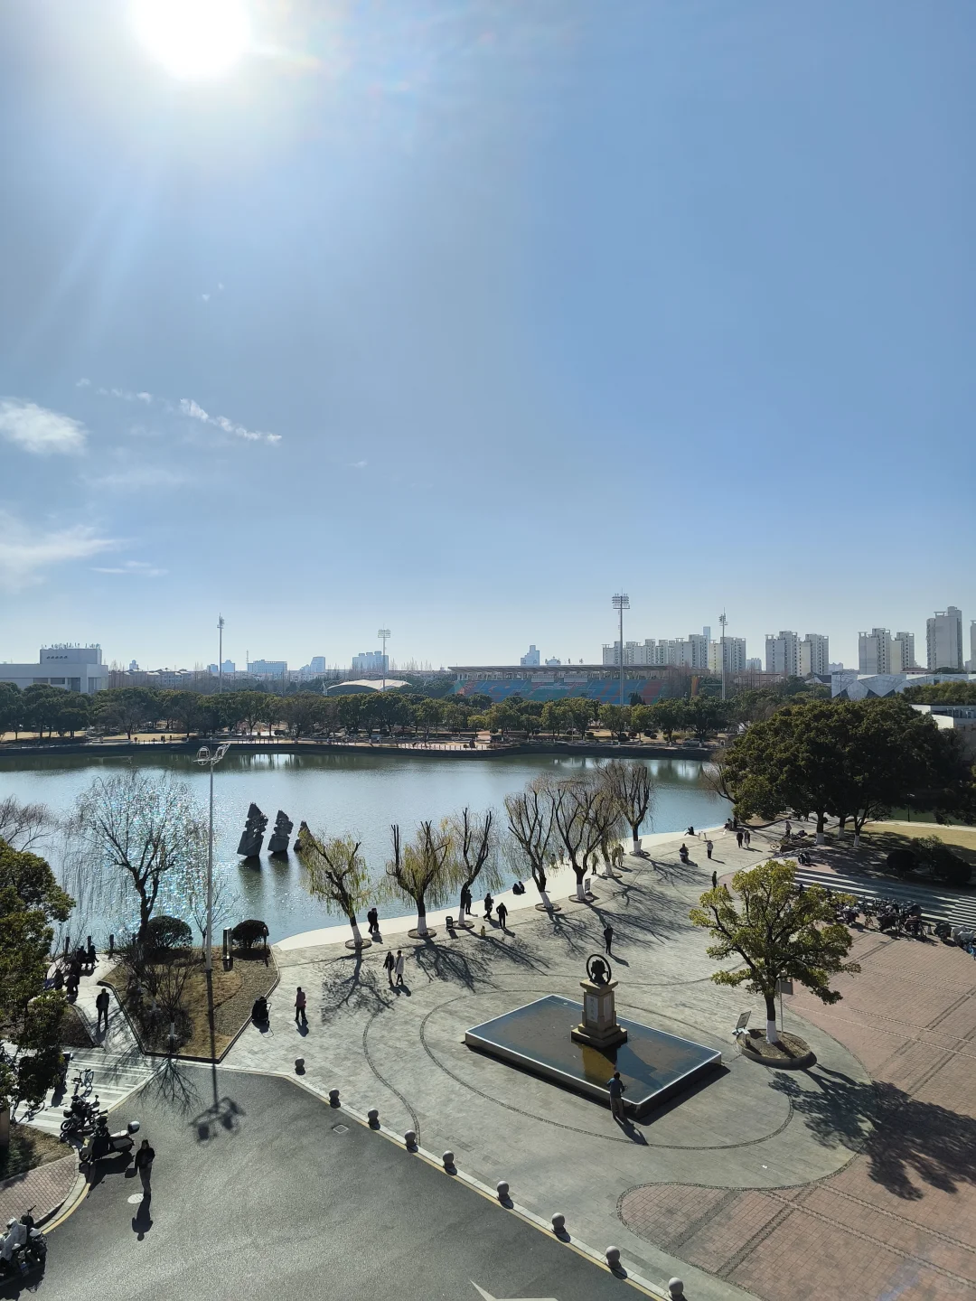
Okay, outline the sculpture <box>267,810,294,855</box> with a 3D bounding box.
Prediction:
[{"bbox_3d":[-20.002,17.439,83.447,2.451,4.148,1.600,0,-2,-13],"label":"sculpture"}]

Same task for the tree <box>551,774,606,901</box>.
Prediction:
[{"bbox_3d":[6.706,13.704,63.727,3.965,9.171,3.965,0,-1,0],"label":"tree"}]

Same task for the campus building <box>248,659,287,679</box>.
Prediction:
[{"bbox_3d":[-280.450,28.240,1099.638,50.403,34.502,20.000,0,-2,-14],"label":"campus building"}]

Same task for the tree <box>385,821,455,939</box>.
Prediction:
[{"bbox_3d":[-4.264,14.274,54.220,4.391,7.030,4.400,0,-2,0],"label":"tree"}]

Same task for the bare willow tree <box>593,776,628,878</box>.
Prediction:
[{"bbox_3d":[10.033,14.379,70.818,3.100,8.164,3.100,0,-1,0],"label":"bare willow tree"}]

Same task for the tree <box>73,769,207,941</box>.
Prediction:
[{"bbox_3d":[-19.724,12.130,49.192,7.555,10.749,7.200,0,-2,0],"label":"tree"}]

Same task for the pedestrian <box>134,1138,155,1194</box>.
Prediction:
[{"bbox_3d":[-11.109,16.698,27.970,0.570,1.703,0.360,0,-1,-6],"label":"pedestrian"}]

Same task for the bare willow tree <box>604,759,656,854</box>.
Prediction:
[{"bbox_3d":[12.891,14.152,78.704,4.805,8.568,4.800,0,-2,0],"label":"bare willow tree"}]

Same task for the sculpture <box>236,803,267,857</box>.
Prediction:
[{"bbox_3d":[-22.244,16.958,81.611,2.972,5.012,1.800,0,-2,-15],"label":"sculpture"}]

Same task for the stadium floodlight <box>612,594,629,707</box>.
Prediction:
[{"bbox_3d":[37.736,3.388,244.989,4.700,38.533,1.700,1,-2,-27],"label":"stadium floodlight"}]

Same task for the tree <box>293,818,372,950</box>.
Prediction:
[{"bbox_3d":[-9.350,14.237,52.663,4.672,7.573,4.500,0,-1,0],"label":"tree"}]

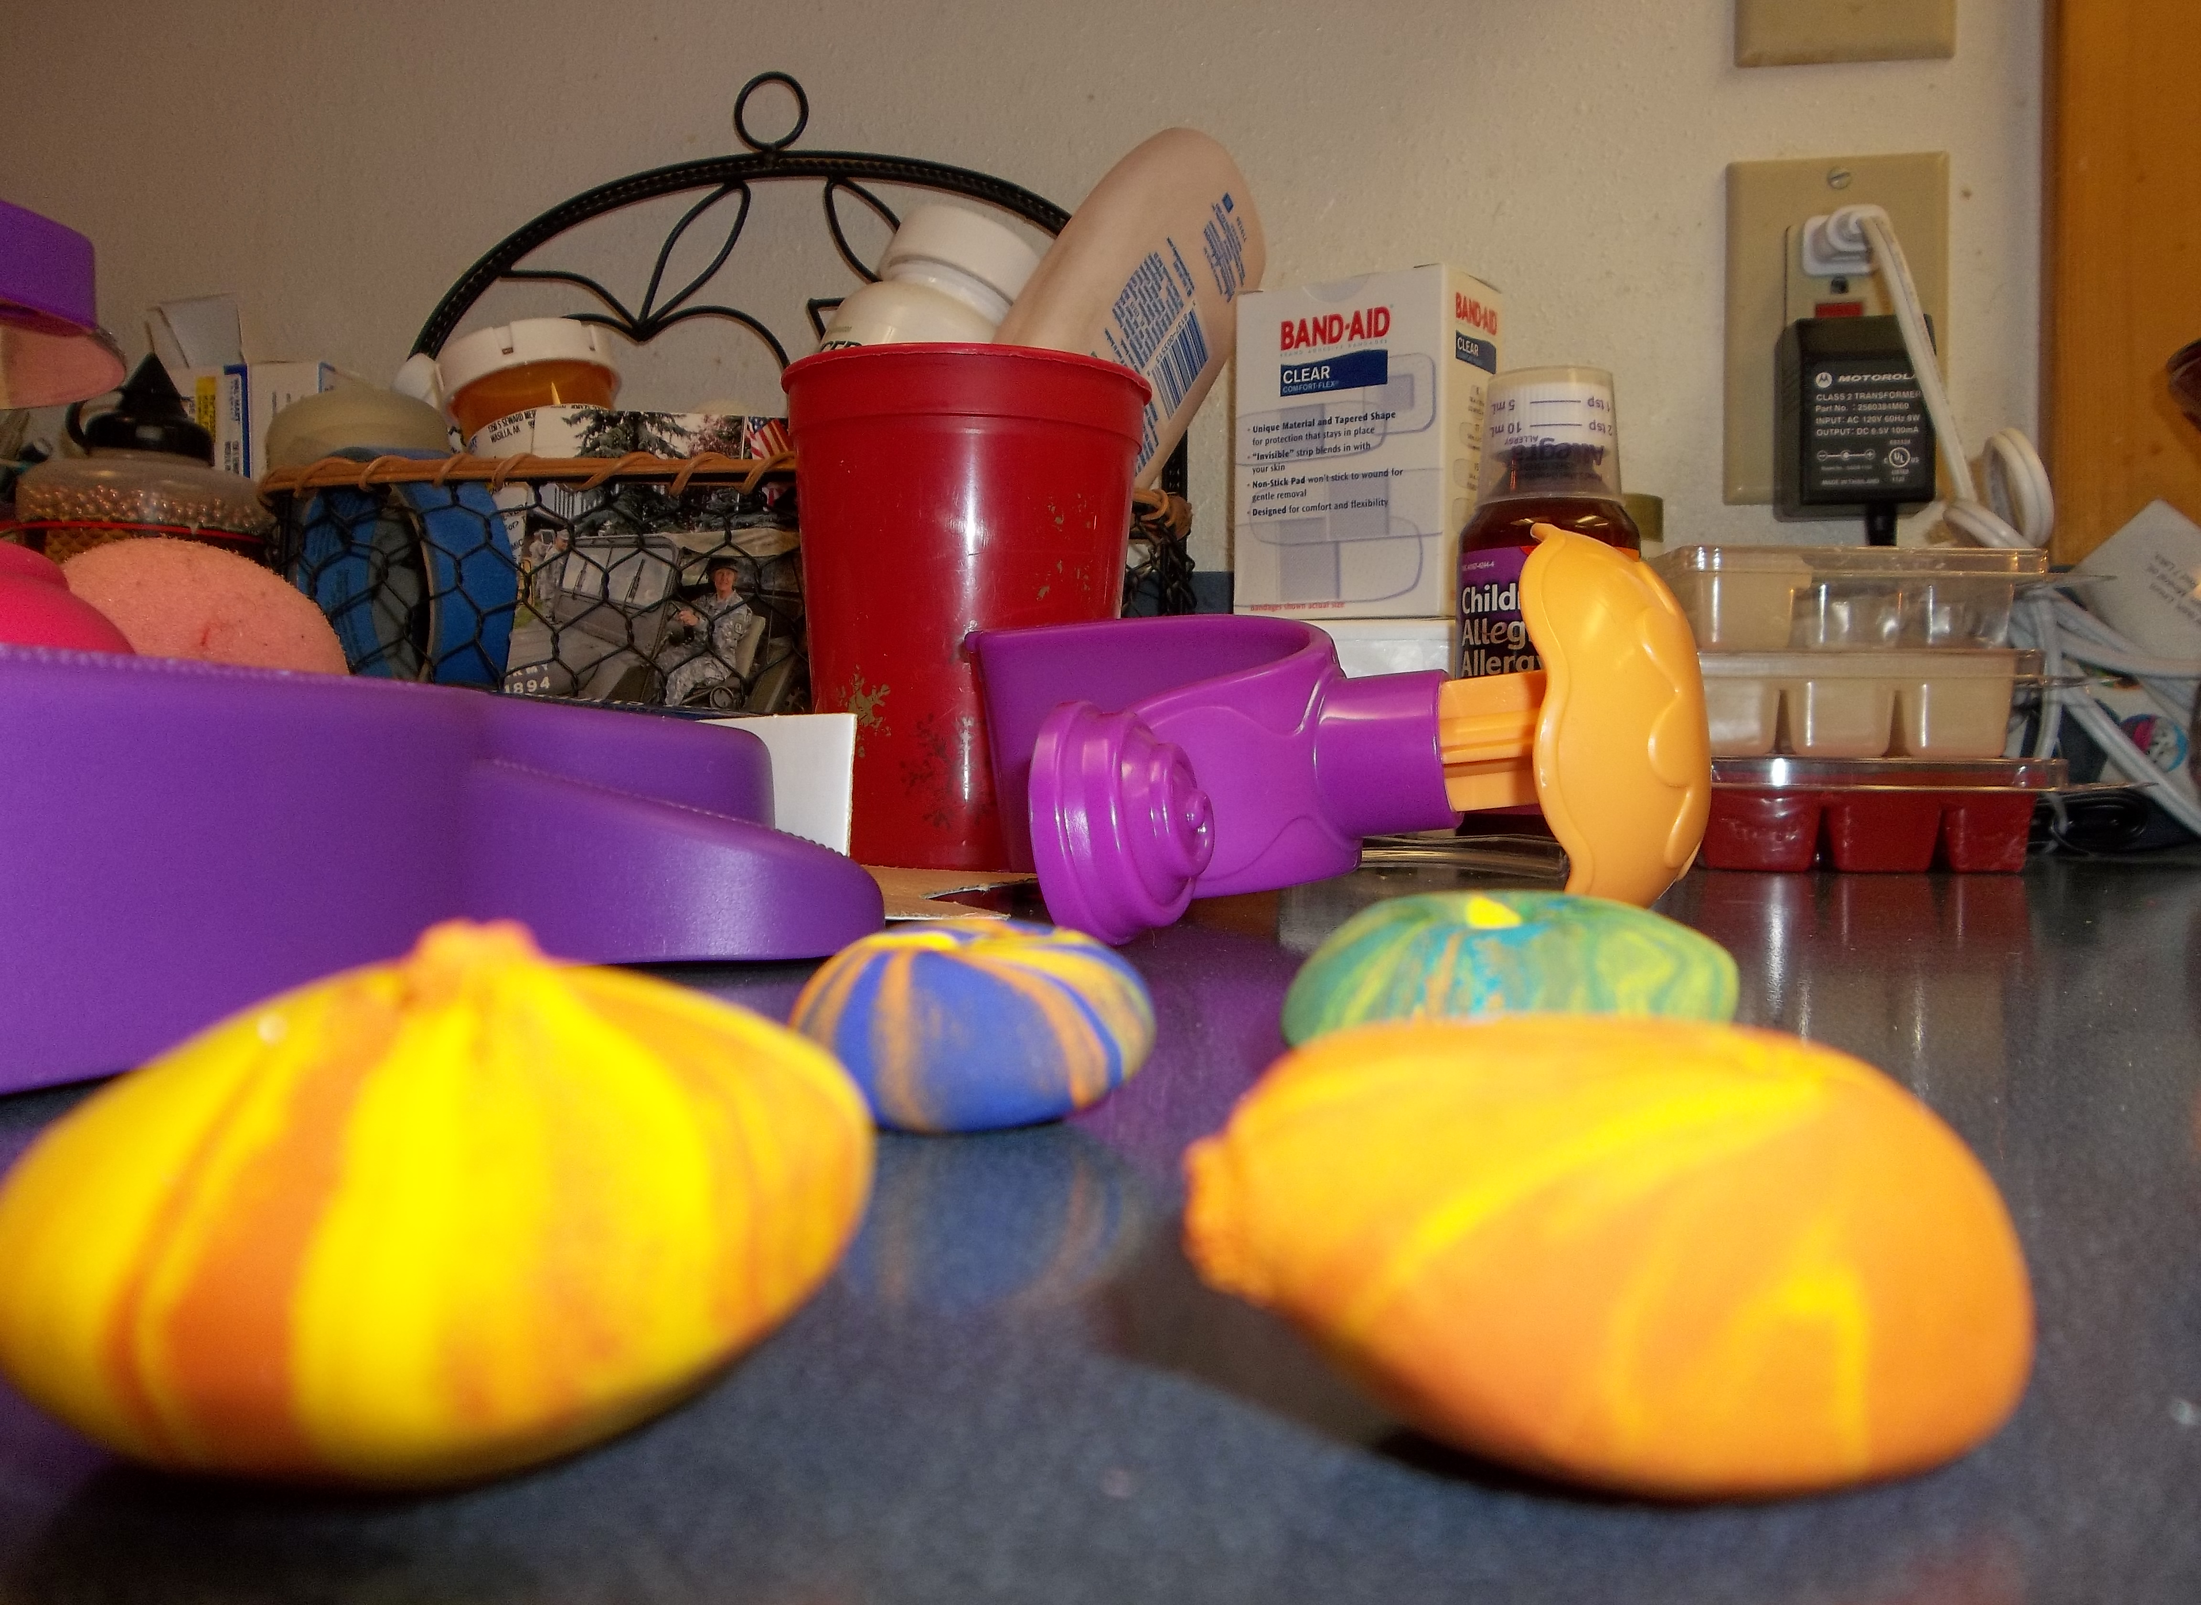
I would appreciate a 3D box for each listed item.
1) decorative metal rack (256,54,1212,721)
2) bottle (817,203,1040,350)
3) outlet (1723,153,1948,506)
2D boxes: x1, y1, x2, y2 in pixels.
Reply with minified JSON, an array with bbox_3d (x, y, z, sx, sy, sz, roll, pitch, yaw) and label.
[{"bbox_3d":[-0.124,-0.118,0.536,0.297,0.269,0.125,1,1,9],"label":"decorative metal rack"},{"bbox_3d":[-0.063,-0.129,0.545,0.062,0.112,0.062,24,-6,0],"label":"bottle"},{"bbox_3d":[0.244,-0.155,0.566,0.070,0.114,0.010,1,1,9],"label":"outlet"}]

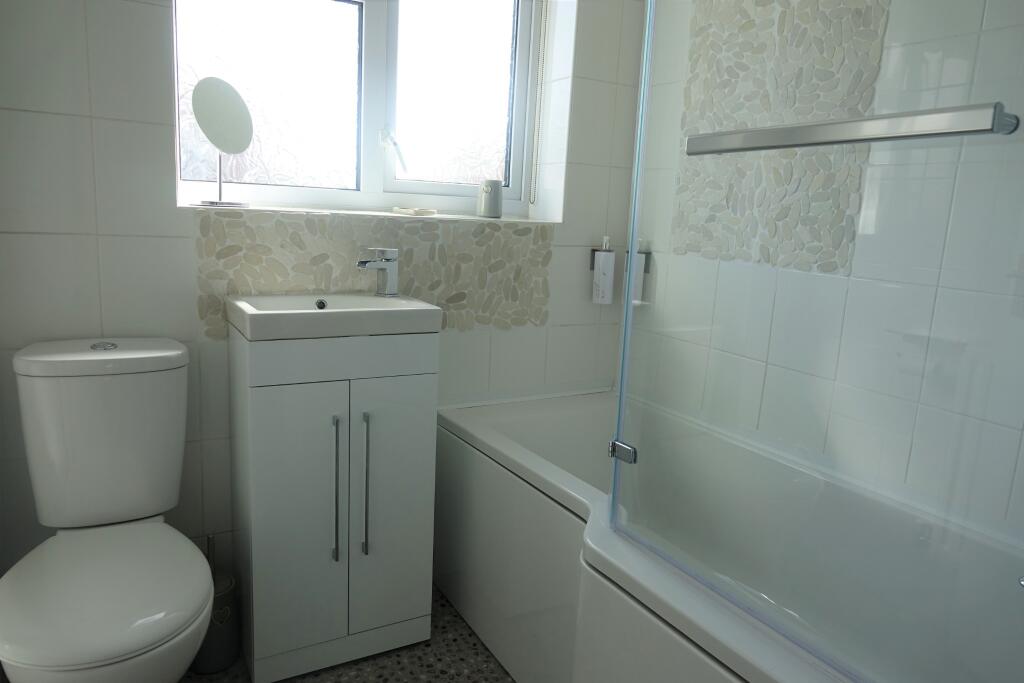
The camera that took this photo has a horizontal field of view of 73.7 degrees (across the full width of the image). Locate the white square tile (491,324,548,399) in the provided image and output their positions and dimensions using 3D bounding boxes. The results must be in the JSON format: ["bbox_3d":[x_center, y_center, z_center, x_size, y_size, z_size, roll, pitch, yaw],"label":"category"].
[{"bbox_3d":[0.018,0.079,2.152,0.200,0.250,0.010,-3,13,-30],"label":"white square tile"}]

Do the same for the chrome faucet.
[{"bbox_3d":[-0.352,-0.180,1.800,0.043,0.125,0.108,12,14,38],"label":"chrome faucet"}]

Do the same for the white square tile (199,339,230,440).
[{"bbox_3d":[-0.684,0.119,1.750,0.200,0.250,0.010,-3,13,-30],"label":"white square tile"}]

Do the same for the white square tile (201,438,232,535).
[{"bbox_3d":[-0.697,0.367,1.798,0.200,0.250,0.010,-3,13,-30],"label":"white square tile"}]

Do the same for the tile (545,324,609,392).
[{"bbox_3d":[0.193,0.069,2.253,0.200,0.250,0.010,-3,13,-30],"label":"tile"}]

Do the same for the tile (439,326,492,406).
[{"bbox_3d":[-0.158,0.089,2.052,0.200,0.250,0.010,-3,13,-30],"label":"tile"}]

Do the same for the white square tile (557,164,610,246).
[{"bbox_3d":[0.220,-0.426,2.157,0.200,0.250,0.010,-3,13,-30],"label":"white square tile"}]

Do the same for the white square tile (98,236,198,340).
[{"bbox_3d":[-0.846,-0.118,1.601,0.200,0.250,0.010,-3,13,-30],"label":"white square tile"}]

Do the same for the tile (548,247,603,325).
[{"bbox_3d":[0.206,-0.179,2.205,0.200,0.250,0.010,-3,13,-30],"label":"tile"}]

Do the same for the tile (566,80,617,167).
[{"bbox_3d":[0.233,-0.674,2.109,0.200,0.250,0.010,-3,13,-30],"label":"tile"}]

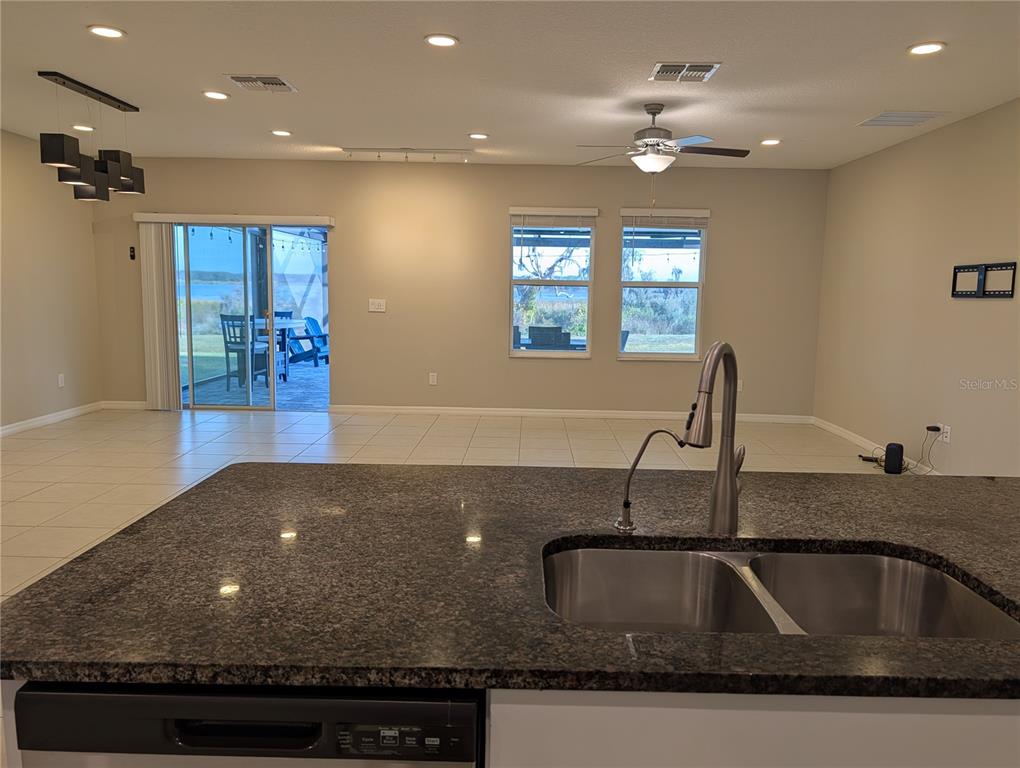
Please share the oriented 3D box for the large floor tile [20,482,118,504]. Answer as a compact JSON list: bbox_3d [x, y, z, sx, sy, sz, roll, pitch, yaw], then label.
[{"bbox_3d":[-2.915,0.725,4.707,0.455,0.012,0.455,1,7,1],"label":"large floor tile"}]

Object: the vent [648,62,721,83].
[{"bbox_3d":[1.027,-1.849,4.228,0.360,0.020,0.360,1,8,1],"label":"vent"}]

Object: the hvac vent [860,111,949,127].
[{"bbox_3d":[2.898,-1.951,5.250,0.455,0.020,0.450,1,8,1],"label":"hvac vent"}]

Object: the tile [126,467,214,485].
[{"bbox_3d":[-2.449,0.675,5.152,0.455,0.012,0.455,1,7,1],"label":"tile"}]

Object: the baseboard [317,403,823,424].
[{"bbox_3d":[0.668,0.340,7.788,5.321,0.090,0.016,1,8,1],"label":"baseboard"}]

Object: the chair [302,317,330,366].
[{"bbox_3d":[-3.684,-0.866,13.834,0.870,0.900,0.730,6,9,34],"label":"chair"}]

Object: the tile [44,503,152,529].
[{"bbox_3d":[-2.492,0.802,4.292,0.457,0.010,0.457,1,8,1],"label":"tile"}]

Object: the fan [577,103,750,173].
[{"bbox_3d":[1.038,-1.726,4.994,1.280,0.469,1.280,1,8,1],"label":"fan"}]

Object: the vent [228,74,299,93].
[{"bbox_3d":[-1.632,-1.974,4.657,0.370,0.025,0.365,1,7,1],"label":"vent"}]

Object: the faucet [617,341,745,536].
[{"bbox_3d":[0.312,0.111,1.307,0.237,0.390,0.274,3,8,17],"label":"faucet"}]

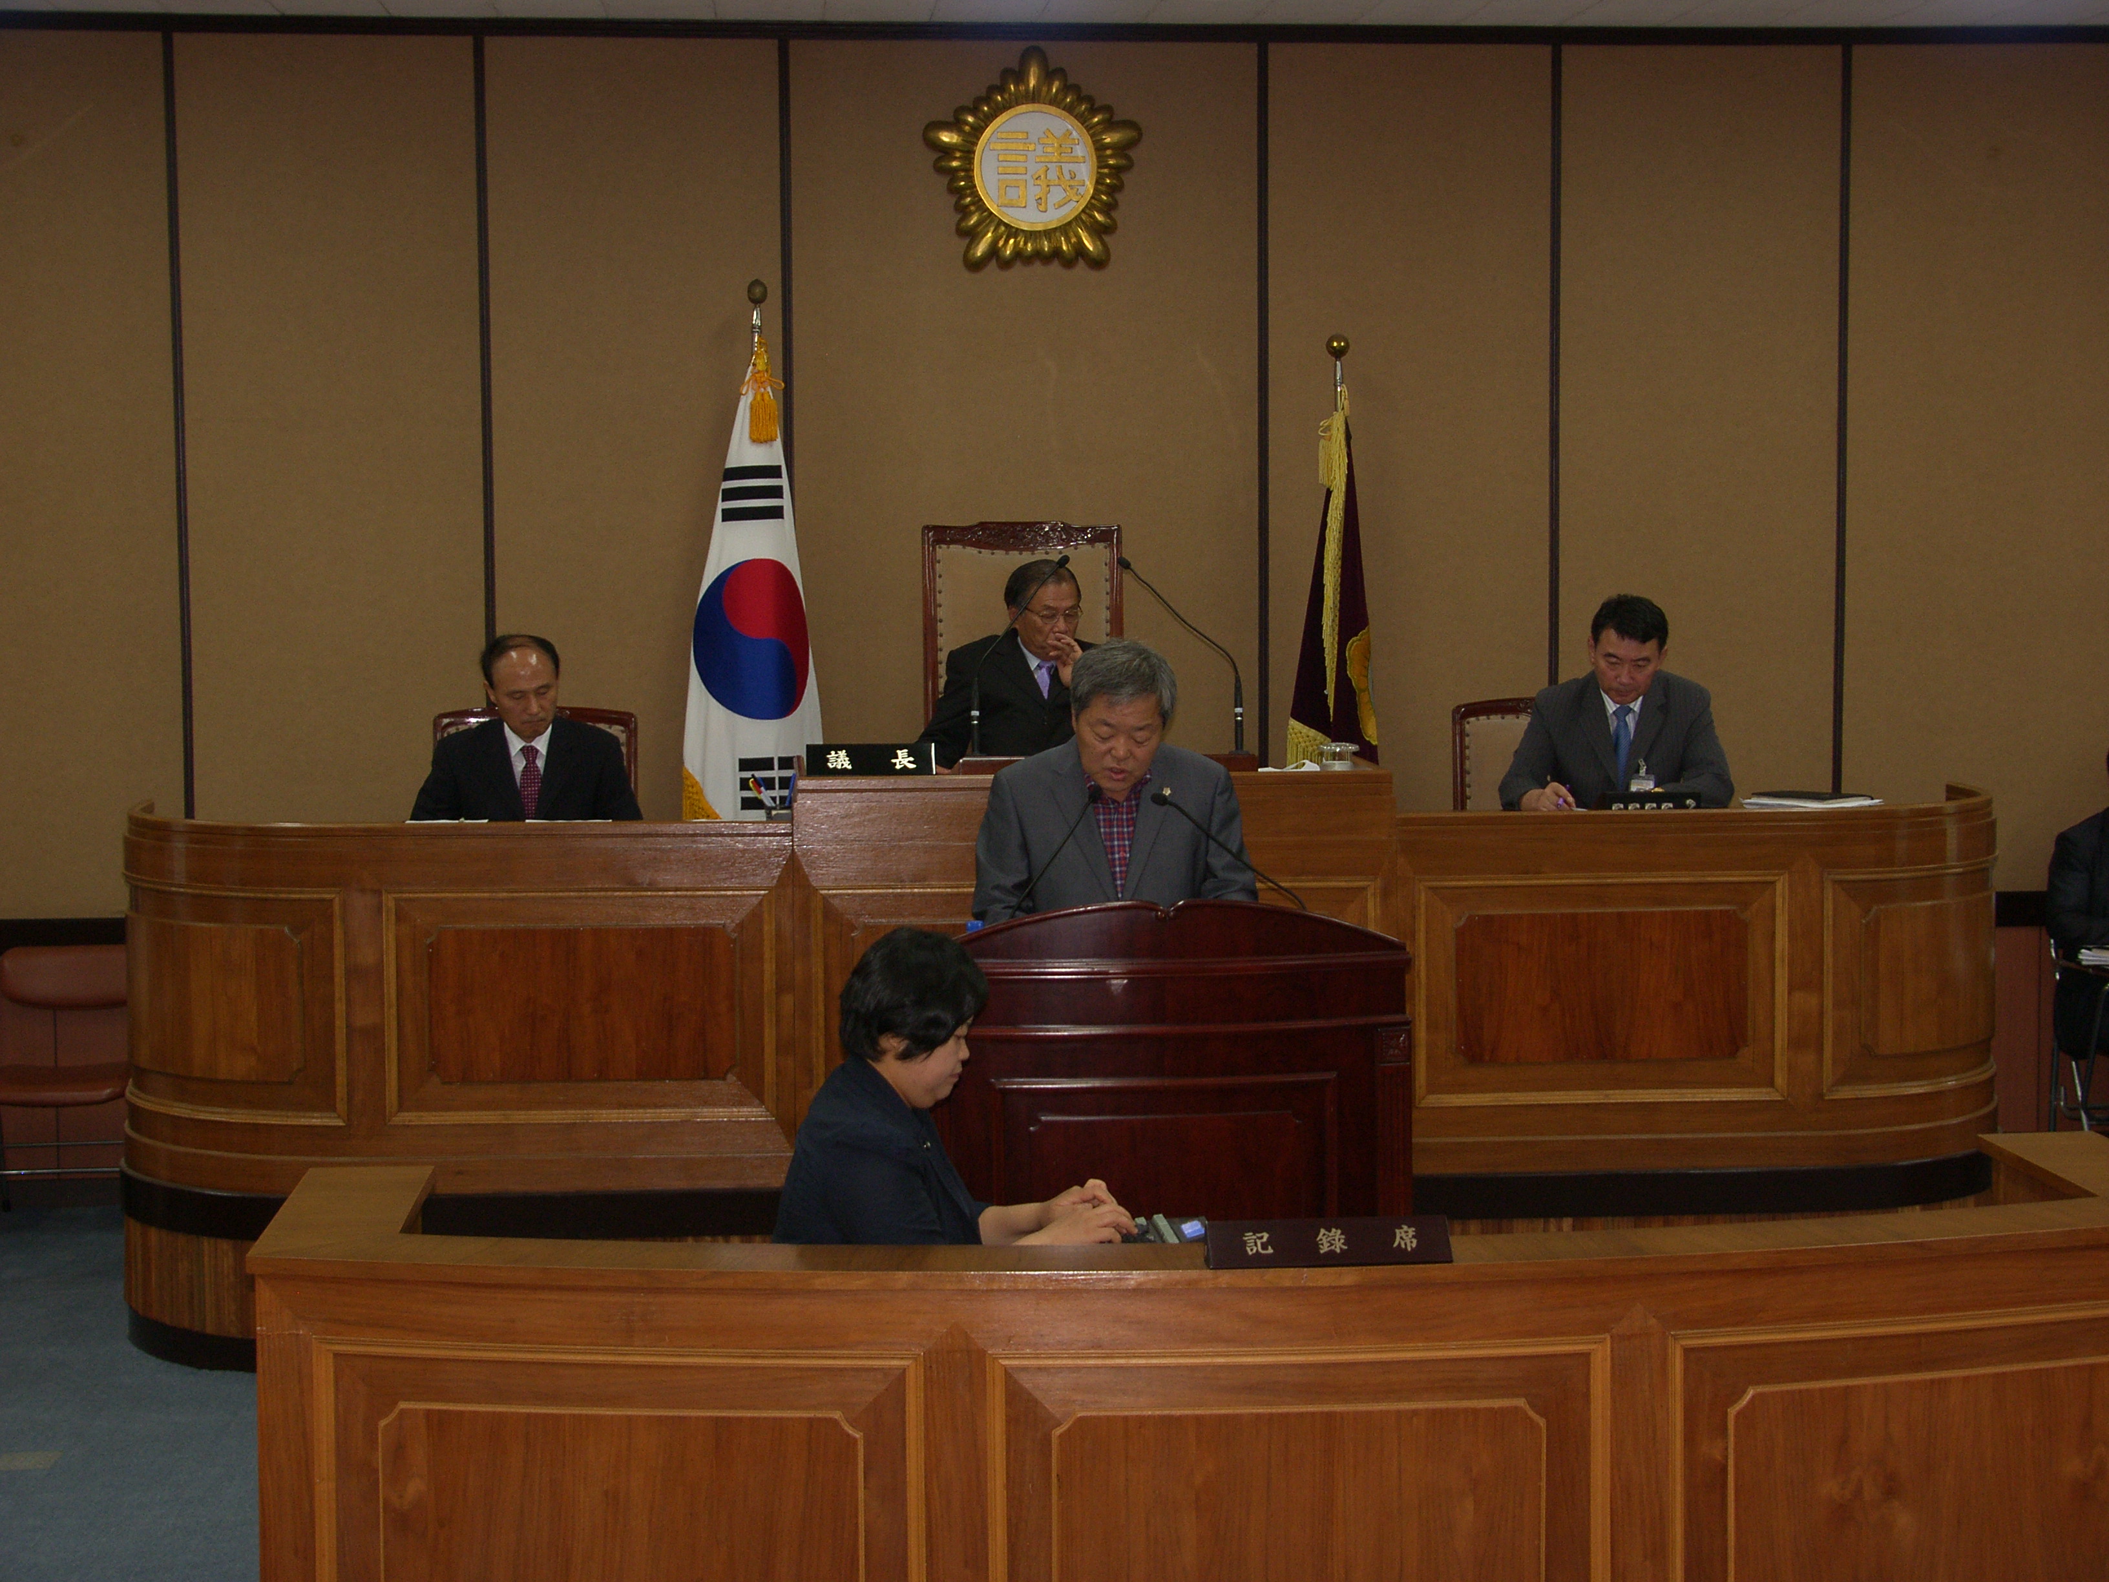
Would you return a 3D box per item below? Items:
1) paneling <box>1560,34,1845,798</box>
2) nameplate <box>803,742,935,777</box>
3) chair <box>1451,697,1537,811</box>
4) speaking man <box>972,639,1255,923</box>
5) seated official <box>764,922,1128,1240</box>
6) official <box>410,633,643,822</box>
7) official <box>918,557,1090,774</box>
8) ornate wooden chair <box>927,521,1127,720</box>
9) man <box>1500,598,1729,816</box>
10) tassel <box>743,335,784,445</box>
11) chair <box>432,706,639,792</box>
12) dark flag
[{"bbox_3d":[1.699,-0.838,9.614,0.750,2.210,0.050,-1,5,-5],"label":"paneling"},{"bbox_3d":[-0.391,-0.065,7.739,0.285,0.071,0.070,-1,5,-5],"label":"nameplate"},{"bbox_3d":[1.192,0.311,8.653,0.580,1.060,0.620,-1,5,-5],"label":"chair"},{"bbox_3d":[0.109,0.524,6.262,0.520,1.590,0.420,-1,5,-5],"label":"speaking man"},{"bbox_3d":[-0.117,0.807,5.031,0.600,1.225,0.460,0,5,9],"label":"seated official"},{"bbox_3d":[-1.184,0.280,8.198,0.520,1.220,0.750,-1,5,-5],"label":"official"},{"bbox_3d":[-0.051,0.102,8.335,0.540,1.260,0.750,-1,5,-5],"label":"official"},{"bbox_3d":[-0.071,0.049,8.531,0.620,1.335,0.660,-1,5,-5],"label":"ornate wooden chair"},{"bbox_3d":[1.288,0.209,8.444,0.530,1.295,0.750,-1,5,-5],"label":"man"},{"bbox_3d":[-0.708,-0.971,8.900,0.105,0.265,0.070,-1,5,-5],"label":"tassel"},{"bbox_3d":[-1.191,0.353,8.405,0.580,1.040,0.620,-1,5,-5],"label":"chair"},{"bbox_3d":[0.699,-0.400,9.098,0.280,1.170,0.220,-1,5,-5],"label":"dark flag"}]

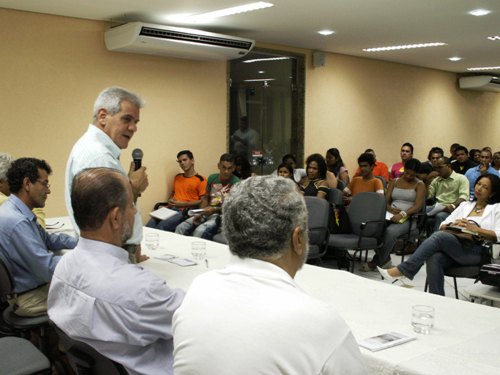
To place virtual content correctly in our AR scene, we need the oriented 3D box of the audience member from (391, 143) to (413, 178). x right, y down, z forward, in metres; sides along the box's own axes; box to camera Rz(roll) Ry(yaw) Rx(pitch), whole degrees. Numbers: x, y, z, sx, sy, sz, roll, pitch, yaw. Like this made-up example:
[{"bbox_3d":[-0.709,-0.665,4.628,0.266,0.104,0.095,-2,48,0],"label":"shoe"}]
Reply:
[{"bbox_3d":[2.010,0.035,7.522,0.520,1.200,0.780,4,8,34],"label":"audience member"}]

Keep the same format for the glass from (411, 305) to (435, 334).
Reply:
[{"bbox_3d":[0.610,0.463,1.985,0.081,0.085,0.081,0,6,0],"label":"glass"}]

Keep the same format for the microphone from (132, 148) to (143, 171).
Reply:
[{"bbox_3d":[-0.479,-0.079,2.400,0.052,0.180,0.052,0,6,0],"label":"microphone"}]

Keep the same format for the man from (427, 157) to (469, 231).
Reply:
[{"bbox_3d":[2.075,0.179,6.338,0.780,1.180,0.540,-6,9,-42],"label":"man"}]

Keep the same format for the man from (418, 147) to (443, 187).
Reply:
[{"bbox_3d":[2.298,0.064,7.270,0.520,1.200,0.780,5,8,37],"label":"man"}]

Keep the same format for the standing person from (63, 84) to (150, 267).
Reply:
[{"bbox_3d":[-0.621,0.380,2.536,0.420,1.640,0.520,0,7,-5],"label":"standing person"}]

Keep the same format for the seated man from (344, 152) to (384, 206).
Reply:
[{"bbox_3d":[1.151,0.197,6.080,0.520,1.200,0.780,6,9,42],"label":"seated man"}]

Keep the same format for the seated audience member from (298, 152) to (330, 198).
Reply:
[{"bbox_3d":[0.540,0.250,5.690,0.780,1.180,0.500,-6,9,-45],"label":"seated audience member"}]

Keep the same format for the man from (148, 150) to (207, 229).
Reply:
[{"bbox_3d":[-0.794,0.216,5.796,0.780,1.220,0.520,-6,9,-42],"label":"man"}]

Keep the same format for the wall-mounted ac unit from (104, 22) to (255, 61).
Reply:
[{"bbox_3d":[-0.669,-1.518,5.958,1.520,0.210,0.630,-6,9,-44],"label":"wall-mounted ac unit"}]

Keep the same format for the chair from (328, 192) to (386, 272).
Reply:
[{"bbox_3d":[0.930,0.467,5.293,0.580,0.840,0.530,-6,9,-44],"label":"chair"}]

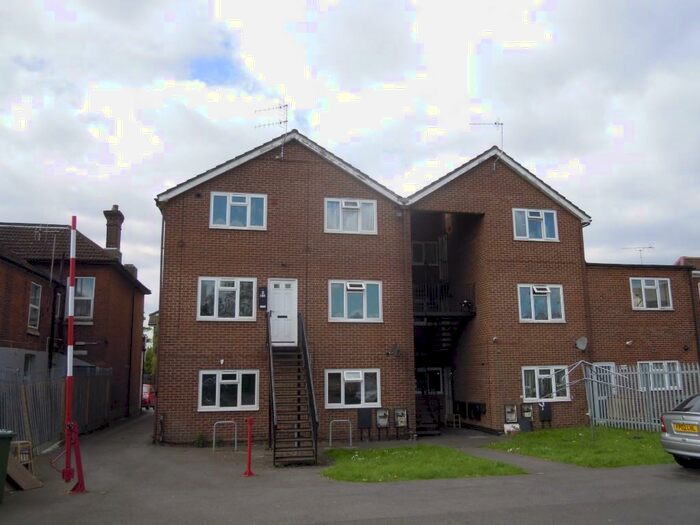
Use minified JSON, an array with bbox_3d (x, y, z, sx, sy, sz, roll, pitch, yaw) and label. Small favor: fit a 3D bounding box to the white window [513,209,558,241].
[{"bbox_3d":[6.553,-1.303,19.926,1.736,1.133,0.100,2,-10,-12],"label":"white window"}]

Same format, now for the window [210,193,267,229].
[{"bbox_3d":[-3.426,-1.576,17.504,1.713,1.130,0.100,1,-8,-12],"label":"window"}]

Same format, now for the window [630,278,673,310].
[{"bbox_3d":[10.890,1.161,20.442,1.717,1.147,0.100,2,-10,-12],"label":"window"}]

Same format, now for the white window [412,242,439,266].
[{"bbox_3d":[3.098,-0.339,23.428,1.220,1.034,0.100,1,-8,-12],"label":"white window"}]

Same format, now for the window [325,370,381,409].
[{"bbox_3d":[0.114,3.909,17.516,1.772,1.186,0.130,2,-10,-12],"label":"window"}]

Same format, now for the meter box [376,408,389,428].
[{"bbox_3d":[1.002,4.794,17.489,0.390,0.560,0.210,1,-8,-12],"label":"meter box"}]

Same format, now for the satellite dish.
[{"bbox_3d":[7.839,2.753,19.172,0.220,0.460,0.450,8,-13,-39],"label":"satellite dish"}]

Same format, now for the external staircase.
[{"bbox_3d":[-1.639,3.175,15.314,1.060,3.740,3.650,1,-8,-12],"label":"external staircase"}]

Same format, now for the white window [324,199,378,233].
[{"bbox_3d":[0.042,-1.477,18.233,1.724,1.116,0.110,1,-8,-12],"label":"white window"}]

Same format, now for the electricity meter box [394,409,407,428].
[{"bbox_3d":[1.569,4.837,17.577,0.360,0.540,0.200,2,-10,-12],"label":"electricity meter box"}]

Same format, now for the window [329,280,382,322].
[{"bbox_3d":[0.197,1.243,17.904,1.740,1.315,0.120,1,-8,-12],"label":"window"}]

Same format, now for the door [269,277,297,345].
[{"bbox_3d":[-2.070,1.550,17.491,0.932,2.076,0.100,2,-10,-12],"label":"door"}]

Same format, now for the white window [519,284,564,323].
[{"bbox_3d":[6.584,1.418,19.407,1.730,1.321,0.130,2,-10,-12],"label":"white window"}]

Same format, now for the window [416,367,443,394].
[{"bbox_3d":[3.171,4.788,22.760,1.220,1.037,0.100,1,-8,-12],"label":"window"}]

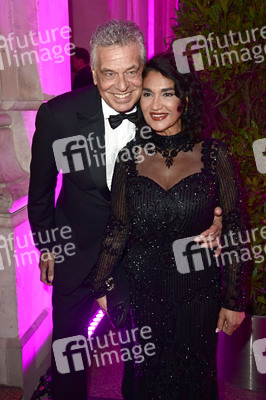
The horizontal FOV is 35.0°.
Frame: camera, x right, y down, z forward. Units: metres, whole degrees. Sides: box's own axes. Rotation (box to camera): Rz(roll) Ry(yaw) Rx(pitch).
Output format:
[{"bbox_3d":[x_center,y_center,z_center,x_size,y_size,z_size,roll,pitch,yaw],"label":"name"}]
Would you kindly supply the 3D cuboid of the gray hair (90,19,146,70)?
[{"bbox_3d":[-0.050,-0.500,1.400,0.185,0.180,0.205,-6,19,-4],"label":"gray hair"}]

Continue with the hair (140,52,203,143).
[{"bbox_3d":[0.125,-0.318,1.345,0.205,0.275,0.215,2,13,17],"label":"hair"}]

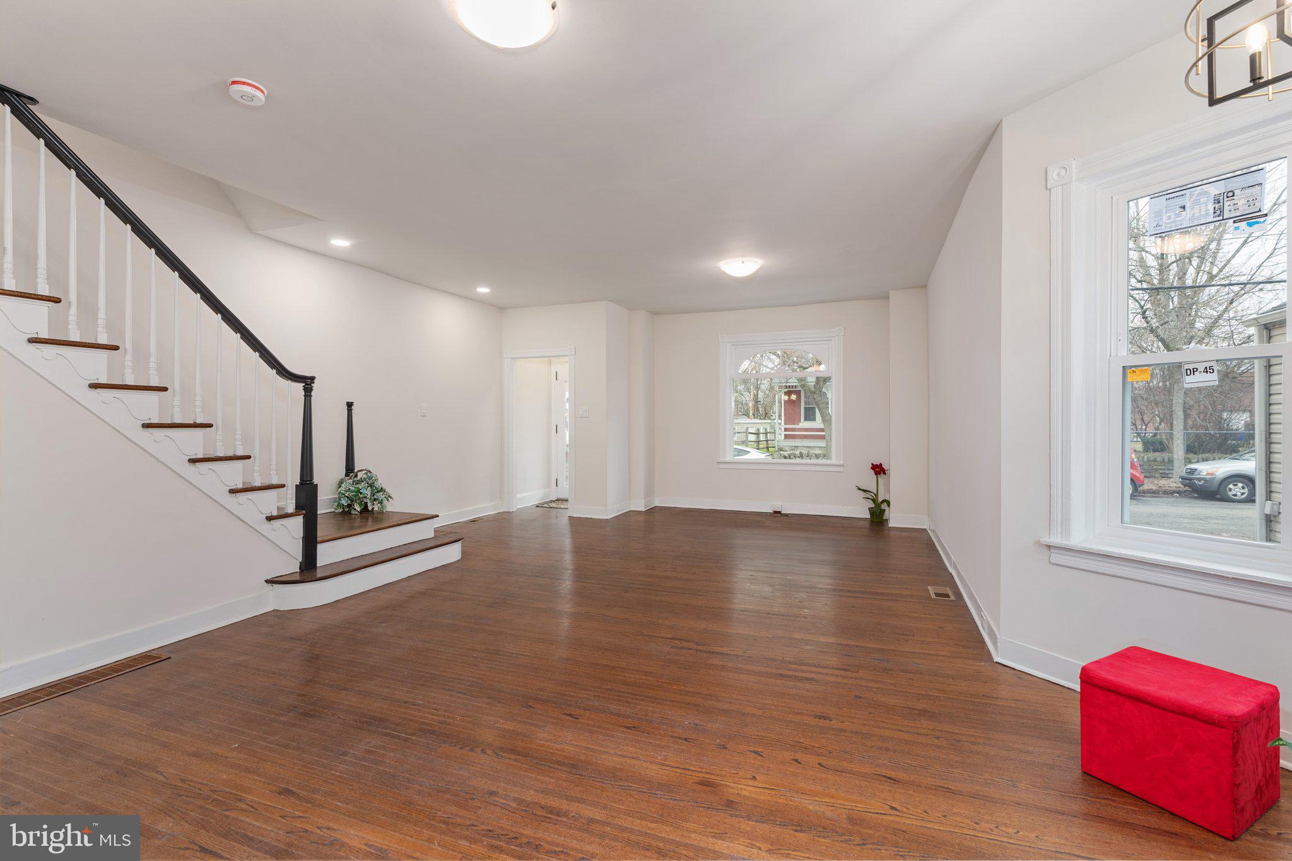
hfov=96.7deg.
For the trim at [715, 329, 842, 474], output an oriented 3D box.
[{"bbox_3d":[1.727,-0.381,7.484,1.603,1.806,0.140,0,1,21],"label":"trim"}]

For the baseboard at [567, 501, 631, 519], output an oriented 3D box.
[{"bbox_3d":[-0.583,1.017,7.486,0.547,0.138,0.708,0,1,21],"label":"baseboard"}]

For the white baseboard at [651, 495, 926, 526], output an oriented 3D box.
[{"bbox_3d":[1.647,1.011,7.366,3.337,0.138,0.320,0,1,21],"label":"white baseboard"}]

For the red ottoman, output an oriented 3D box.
[{"bbox_3d":[1.764,0.996,1.912,0.370,0.365,0.389,-1,1,-29],"label":"red ottoman"}]

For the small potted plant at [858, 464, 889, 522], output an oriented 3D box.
[{"bbox_3d":[2.698,0.734,6.825,0.369,0.701,0.300,0,1,21],"label":"small potted plant"}]

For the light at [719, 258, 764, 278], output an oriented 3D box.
[{"bbox_3d":[0.888,-1.510,5.345,0.390,0.130,0.390,0,1,0],"label":"light"}]

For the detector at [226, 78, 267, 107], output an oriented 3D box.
[{"bbox_3d":[-1.764,-1.490,2.539,0.142,0.047,0.142,0,1,0],"label":"detector"}]

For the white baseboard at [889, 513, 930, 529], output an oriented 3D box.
[{"bbox_3d":[2.963,1.017,6.471,0.381,0.146,0.040,0,1,21],"label":"white baseboard"}]

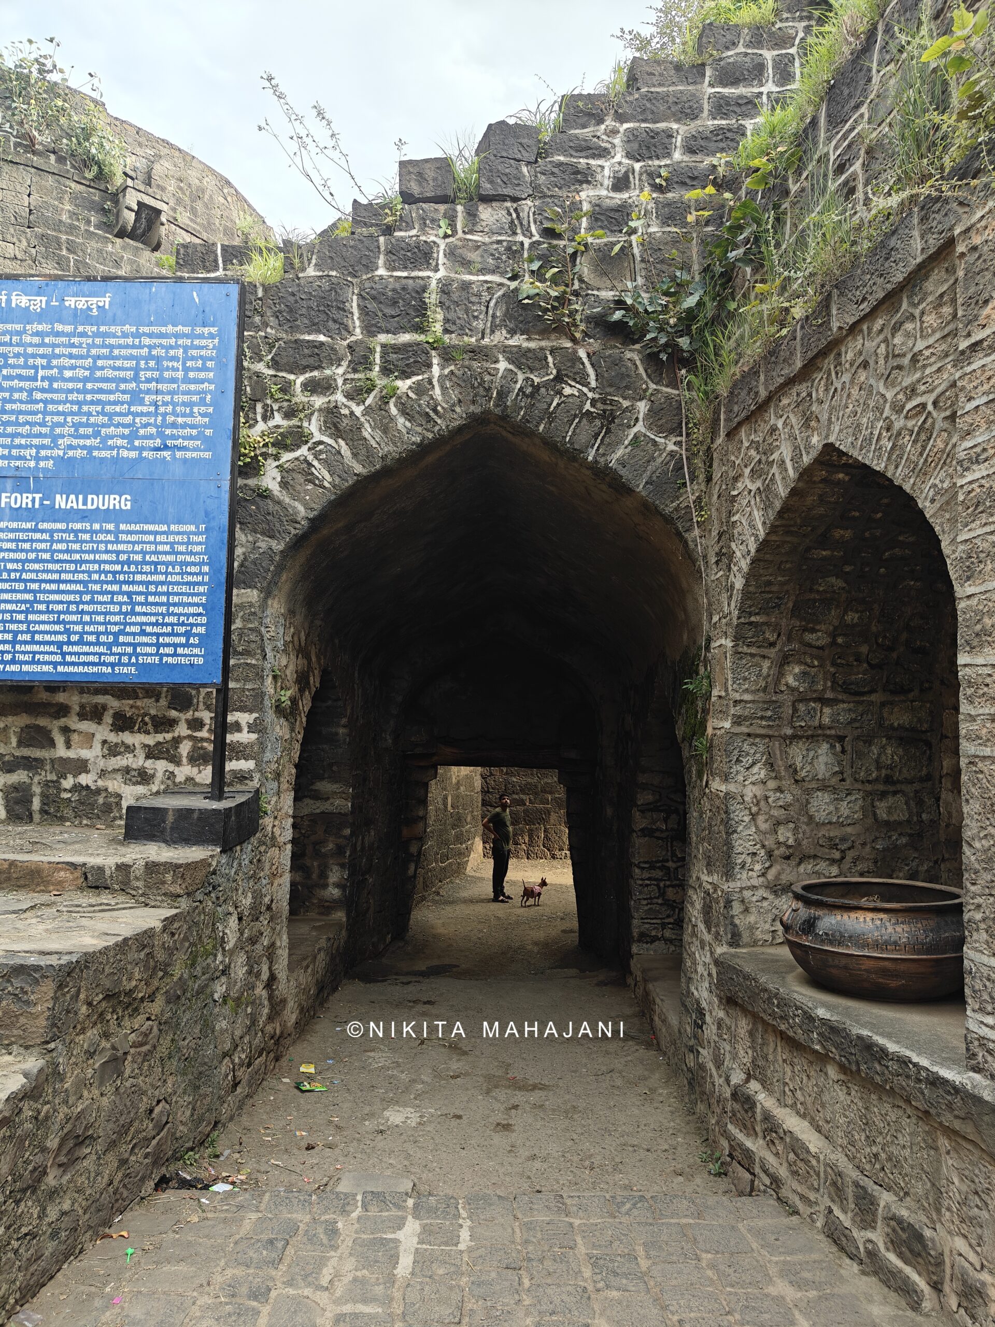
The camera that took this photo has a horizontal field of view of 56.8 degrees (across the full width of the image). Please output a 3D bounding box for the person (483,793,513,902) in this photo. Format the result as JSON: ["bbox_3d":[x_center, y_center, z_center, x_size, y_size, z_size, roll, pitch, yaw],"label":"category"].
[{"bbox_3d":[0.008,2.865,14.515,0.420,1.700,0.480,-2,-8,14],"label":"person"}]

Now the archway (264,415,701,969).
[{"bbox_3d":[-0.011,0.883,7.854,2.453,3.820,5.800,0,-8,1],"label":"archway"}]

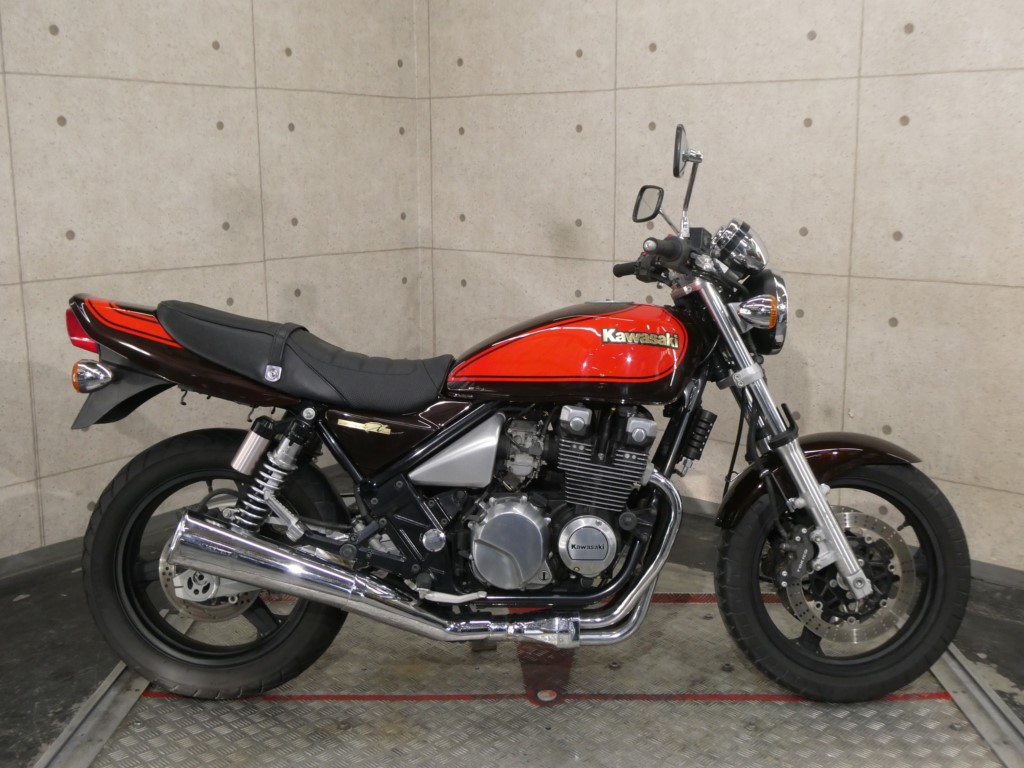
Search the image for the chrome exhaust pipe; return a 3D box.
[{"bbox_3d":[-0.185,0.394,2.516,1.120,0.401,0.430,0,3,1],"label":"chrome exhaust pipe"}]

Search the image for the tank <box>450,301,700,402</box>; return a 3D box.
[{"bbox_3d":[0.151,-0.074,2.535,0.591,0.227,0.300,0,3,1],"label":"tank"}]

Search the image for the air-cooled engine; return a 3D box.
[{"bbox_3d":[0.107,0.244,2.550,0.416,0.412,0.460,0,3,1],"label":"air-cooled engine"}]

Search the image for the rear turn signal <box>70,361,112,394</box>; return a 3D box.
[{"bbox_3d":[-0.916,-0.016,2.388,0.092,0.070,0.085,0,3,1],"label":"rear turn signal"}]

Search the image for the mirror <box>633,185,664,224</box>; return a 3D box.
[{"bbox_3d":[0.364,-0.473,2.879,0.050,0.090,0.125,9,-1,-19],"label":"mirror"}]

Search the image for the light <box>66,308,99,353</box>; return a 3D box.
[{"bbox_3d":[-0.984,-0.124,2.547,0.105,0.099,0.190,0,3,1],"label":"light"}]

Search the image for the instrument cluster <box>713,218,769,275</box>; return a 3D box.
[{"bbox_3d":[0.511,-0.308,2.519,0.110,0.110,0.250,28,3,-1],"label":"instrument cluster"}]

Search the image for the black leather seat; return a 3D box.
[{"bbox_3d":[-0.478,-0.066,2.543,0.696,0.257,0.270,0,3,1],"label":"black leather seat"}]

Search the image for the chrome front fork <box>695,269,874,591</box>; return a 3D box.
[{"bbox_3d":[0.605,0.120,2.538,0.080,0.804,0.260,-28,2,2],"label":"chrome front fork"}]

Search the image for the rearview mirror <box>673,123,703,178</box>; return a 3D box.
[{"bbox_3d":[0.340,-0.460,2.154,0.055,0.090,0.125,6,4,13],"label":"rearview mirror"}]

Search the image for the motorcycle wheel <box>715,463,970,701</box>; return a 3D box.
[{"bbox_3d":[0.769,0.441,2.551,0.600,0.600,0.125,0,2,0],"label":"motorcycle wheel"}]

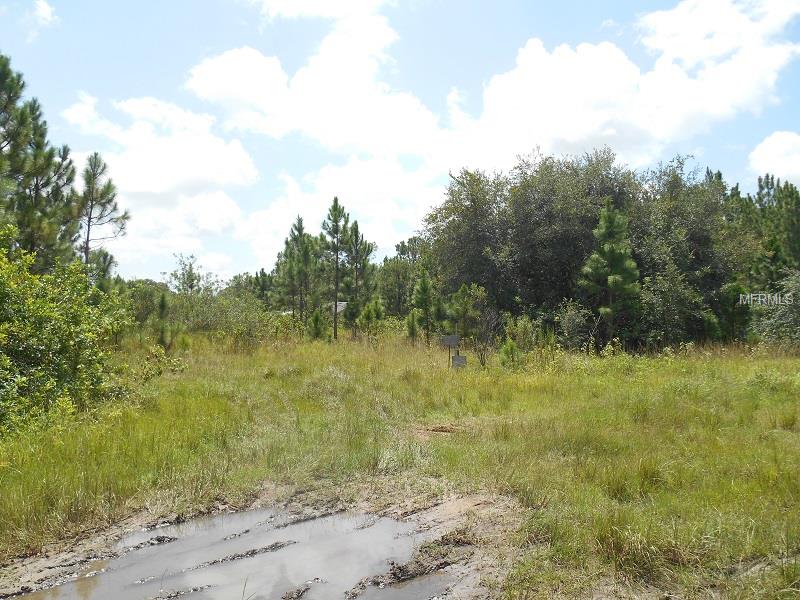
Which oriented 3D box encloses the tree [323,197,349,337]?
[{"bbox_3d":[-3.542,-1.702,33.000,1.428,7.963,1.428,0,-1,0],"label":"tree"}]

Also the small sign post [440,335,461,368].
[{"bbox_3d":[1.429,1.485,17.000,0.566,1.018,0.060,0,-1,0],"label":"small sign post"}]

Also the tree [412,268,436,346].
[{"bbox_3d":[1.142,0.373,28.000,1.118,3.681,1.118,0,-1,0],"label":"tree"}]

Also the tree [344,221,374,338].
[{"bbox_3d":[-2.426,-1.288,36.000,1.797,7.189,1.797,0,-1,0],"label":"tree"}]

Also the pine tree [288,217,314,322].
[{"bbox_3d":[-6.393,-1.460,39.000,1.687,7.918,1.687,0,-1,0],"label":"pine tree"}]

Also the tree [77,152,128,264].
[{"bbox_3d":[-14.853,-2.546,30.000,2.596,9.636,2.596,0,-1,0],"label":"tree"}]

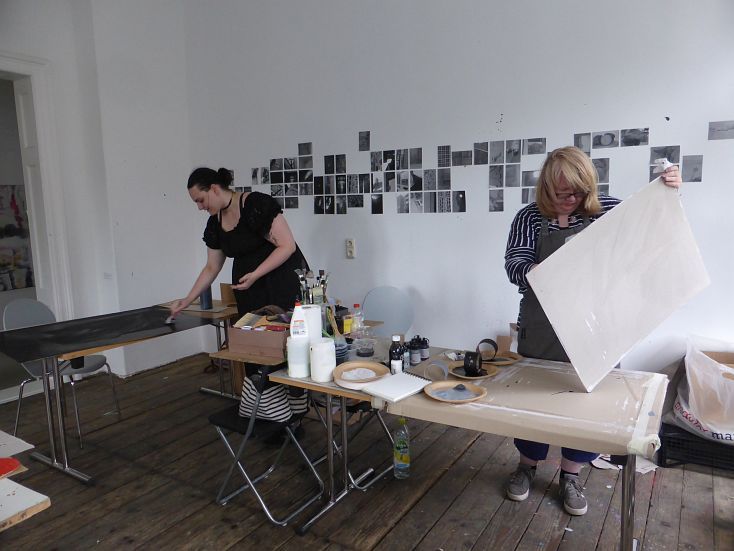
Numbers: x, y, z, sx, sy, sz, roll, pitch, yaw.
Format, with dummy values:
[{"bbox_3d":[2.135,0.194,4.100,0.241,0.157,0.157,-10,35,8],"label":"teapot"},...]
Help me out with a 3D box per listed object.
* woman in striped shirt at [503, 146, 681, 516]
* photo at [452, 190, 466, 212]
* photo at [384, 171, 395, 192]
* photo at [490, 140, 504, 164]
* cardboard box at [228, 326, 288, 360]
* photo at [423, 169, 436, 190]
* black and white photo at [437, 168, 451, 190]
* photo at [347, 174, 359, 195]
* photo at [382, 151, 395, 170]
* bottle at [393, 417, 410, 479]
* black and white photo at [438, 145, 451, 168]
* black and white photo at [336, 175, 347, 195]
[{"bbox_3d":[1.054,0.256,2.512,0.735,1.745,0.500,1,8,19],"label":"woman in striped shirt"},{"bbox_3d":[0.648,-0.516,3.569,0.099,0.146,0.006,4,9,33],"label":"photo"},{"bbox_3d":[0.174,-0.704,3.851,0.099,0.146,0.006,4,9,33],"label":"photo"},{"bbox_3d":[0.891,-0.839,3.482,0.100,0.150,0.005,4,9,33],"label":"photo"},{"bbox_3d":[-0.486,0.316,2.568,0.345,0.123,0.220,3,9,31],"label":"cardboard box"},{"bbox_3d":[0.472,-0.709,3.790,0.100,0.150,0.006,4,9,31],"label":"photo"},{"bbox_3d":[0.567,-0.704,3.731,0.100,0.150,0.006,4,9,31],"label":"black and white photo"},{"bbox_3d":[-0.107,-0.707,3.952,0.096,0.145,0.004,4,9,33],"label":"photo"},{"bbox_3d":[0.172,-0.861,3.828,0.099,0.146,0.006,4,9,33],"label":"photo"},{"bbox_3d":[0.190,0.939,2.789,0.088,0.339,0.088,-1,8,0],"label":"bottle"},{"bbox_3d":[0.565,-0.861,3.695,0.100,0.150,0.005,4,9,33],"label":"black and white photo"},{"bbox_3d":[-0.216,-0.754,4.248,0.101,0.151,0.010,4,8,32],"label":"black and white photo"}]

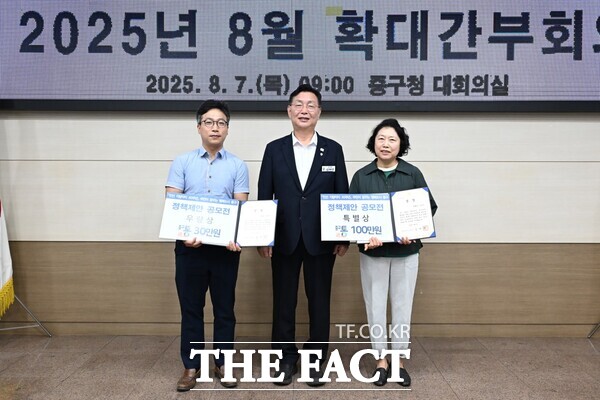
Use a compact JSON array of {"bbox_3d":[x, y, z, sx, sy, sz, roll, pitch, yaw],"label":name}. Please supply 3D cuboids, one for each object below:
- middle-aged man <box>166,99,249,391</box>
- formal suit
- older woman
[{"bbox_3d":[-0.554,0.239,2.816,0.490,1.672,0.420,0,2,-6],"label":"middle-aged man"},{"bbox_3d":[0.021,0.301,2.839,0.544,1.415,0.290,0,2,0],"label":"formal suit"},{"bbox_3d":[0.573,0.291,2.876,0.532,1.566,0.410,0,2,6],"label":"older woman"}]

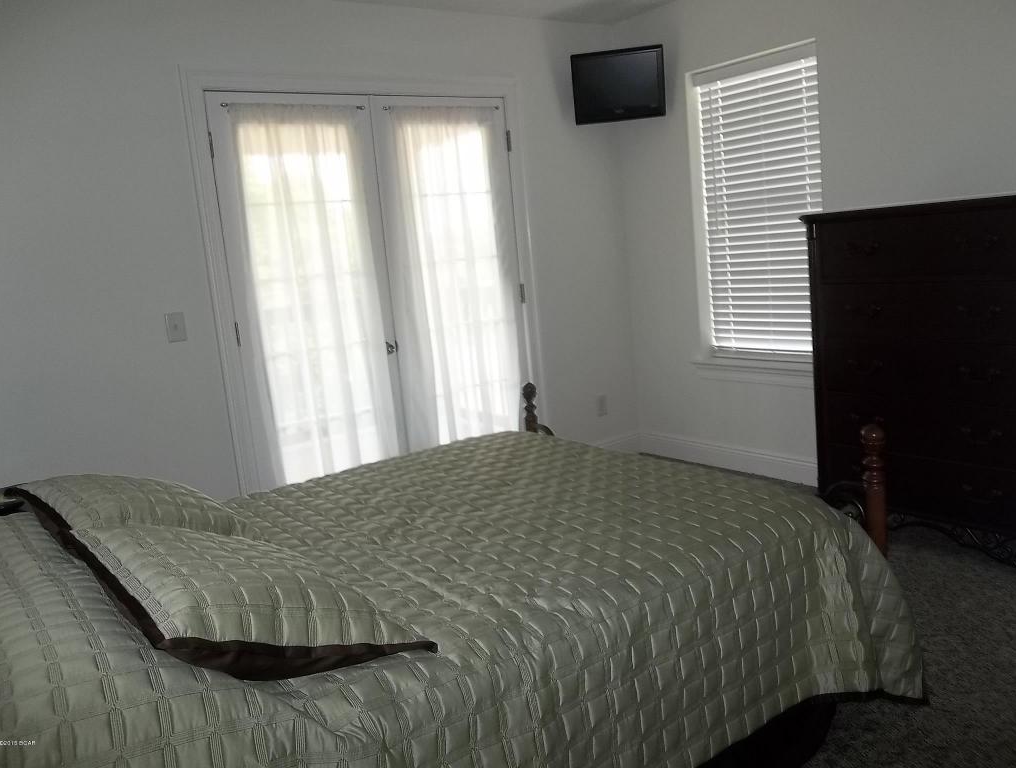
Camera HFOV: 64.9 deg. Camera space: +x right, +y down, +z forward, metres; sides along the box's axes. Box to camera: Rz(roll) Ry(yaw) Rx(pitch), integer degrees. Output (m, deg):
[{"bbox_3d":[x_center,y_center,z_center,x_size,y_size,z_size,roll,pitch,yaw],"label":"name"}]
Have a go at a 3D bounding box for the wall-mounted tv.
[{"bbox_3d":[0.570,-1.527,4.103,0.459,0.340,0.070,-5,13,5],"label":"wall-mounted tv"}]

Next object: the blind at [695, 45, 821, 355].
[{"bbox_3d":[1.231,-0.857,3.910,0.060,1.400,0.740,-12,11,-33],"label":"blind"}]

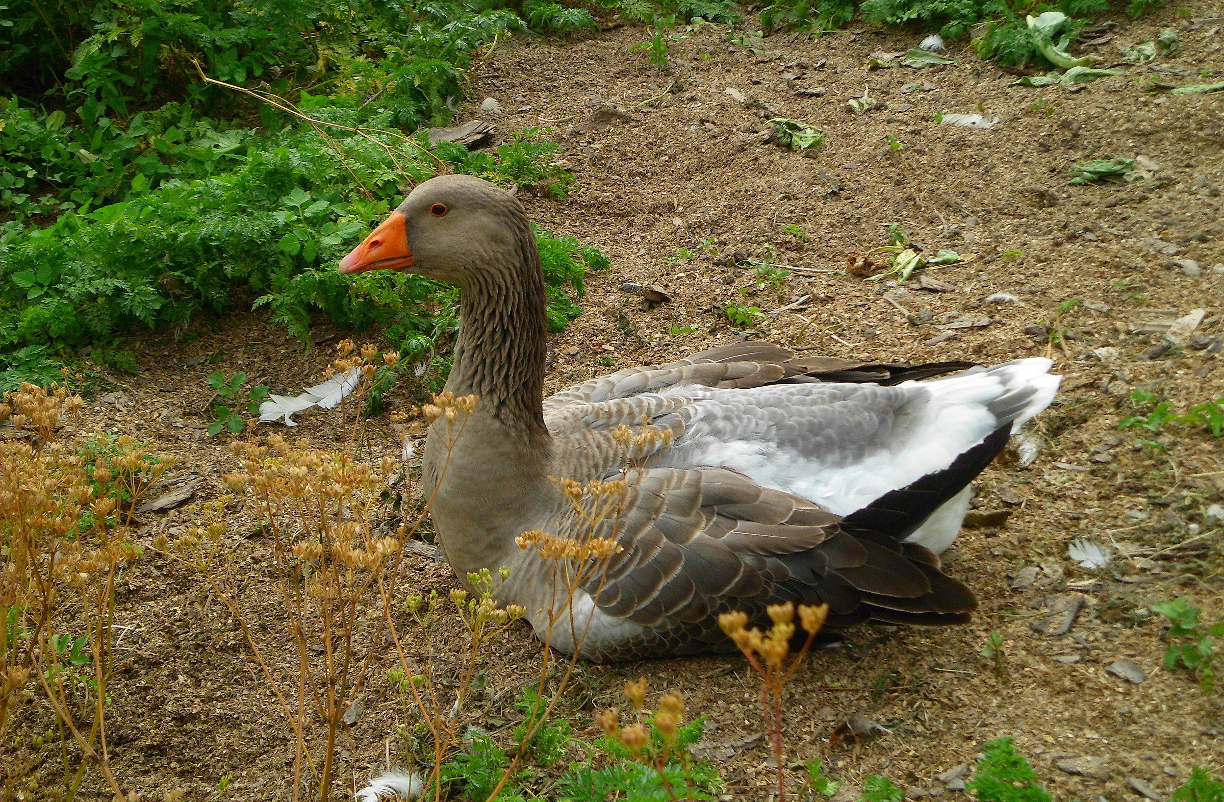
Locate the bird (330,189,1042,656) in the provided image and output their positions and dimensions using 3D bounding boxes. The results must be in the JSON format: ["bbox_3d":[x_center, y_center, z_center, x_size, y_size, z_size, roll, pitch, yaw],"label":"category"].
[{"bbox_3d":[0.085,-0.022,2.154,0.623,0.397,0.296,-7,27,-13],"label":"bird"}]

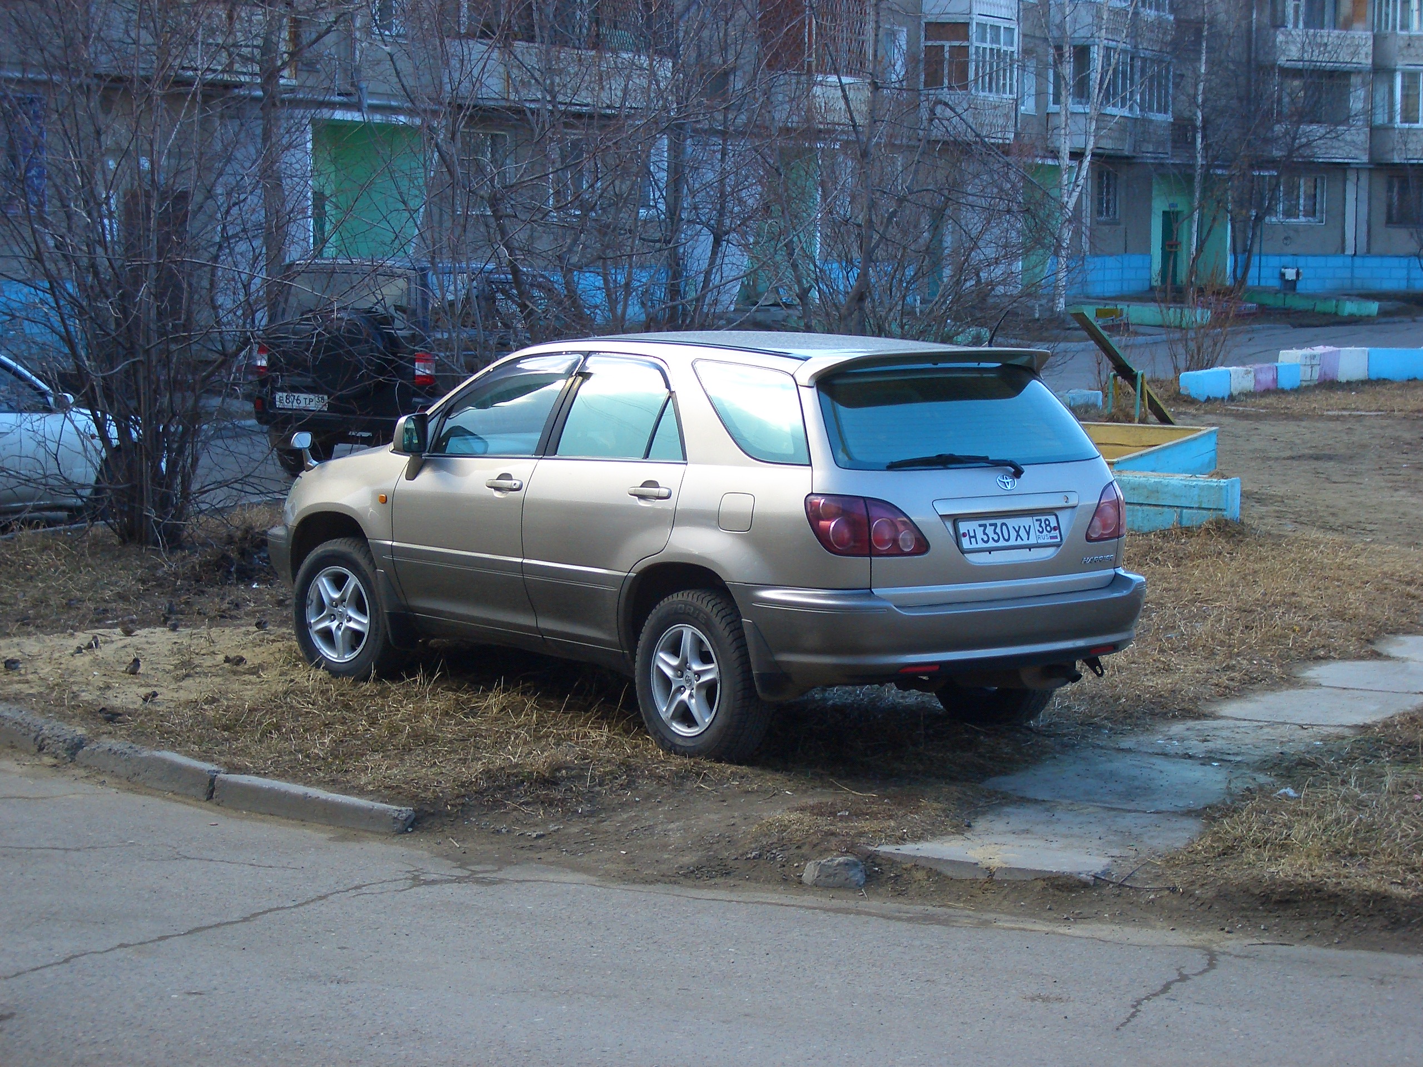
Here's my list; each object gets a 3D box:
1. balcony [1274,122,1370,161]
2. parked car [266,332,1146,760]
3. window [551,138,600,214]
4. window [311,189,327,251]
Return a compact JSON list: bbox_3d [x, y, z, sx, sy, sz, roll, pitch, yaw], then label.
[{"bbox_3d":[17.646,-11.527,89.435,3.400,1.100,1.100,-3,6,-29],"label":"balcony"},{"bbox_3d":[-0.193,-0.035,13.713,1.860,1.680,4.580,-4,7,-38],"label":"parked car"},{"bbox_3d":[-2.452,-6.492,55.000,0.150,1.400,1.800,3,6,25],"label":"window"},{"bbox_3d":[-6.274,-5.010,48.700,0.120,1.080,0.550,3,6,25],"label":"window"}]

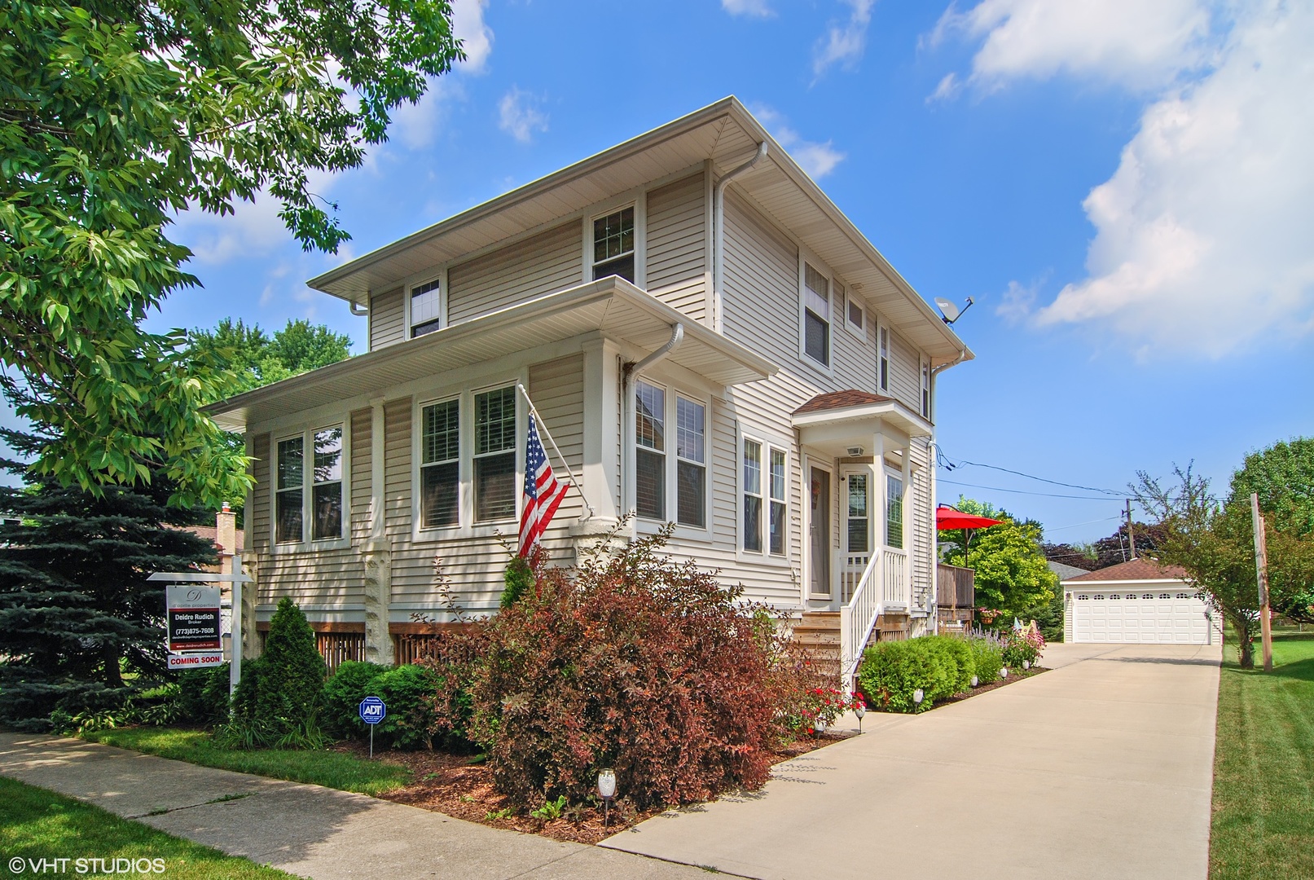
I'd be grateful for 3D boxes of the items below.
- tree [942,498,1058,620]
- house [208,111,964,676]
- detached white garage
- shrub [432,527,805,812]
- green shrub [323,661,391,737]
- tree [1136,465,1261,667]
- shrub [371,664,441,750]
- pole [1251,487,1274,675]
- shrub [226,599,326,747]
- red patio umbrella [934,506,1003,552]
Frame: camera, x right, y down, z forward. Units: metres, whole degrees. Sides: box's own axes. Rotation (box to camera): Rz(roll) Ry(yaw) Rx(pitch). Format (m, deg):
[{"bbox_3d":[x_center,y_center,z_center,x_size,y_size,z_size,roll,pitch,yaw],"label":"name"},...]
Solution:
[{"bbox_3d":[9.639,3.795,22.000,3.900,4.300,3.700,0,-11,0],"label":"tree"},{"bbox_3d":[0.154,0.686,13.500,7.800,6.900,11.000,-8,-13,35],"label":"house"},{"bbox_3d":[22.067,7.260,34.800,5.900,3.800,6.300,-8,-13,35],"label":"detached white garage"},{"bbox_3d":[-0.281,1.638,5.750,2.400,1.850,2.100,0,-11,0],"label":"shrub"},{"bbox_3d":[-3.178,2.736,8.150,0.850,0.780,0.800,0,-11,0],"label":"green shrub"},{"bbox_3d":[12.253,2.875,17.200,3.100,4.400,3.100,0,-11,0],"label":"tree"},{"bbox_3d":[-2.417,2.570,7.450,0.850,0.820,0.800,0,-11,0],"label":"shrub"},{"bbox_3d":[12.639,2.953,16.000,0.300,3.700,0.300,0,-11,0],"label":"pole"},{"bbox_3d":[-4.175,2.505,8.400,1.050,1.500,1.000,0,-11,0],"label":"shrub"},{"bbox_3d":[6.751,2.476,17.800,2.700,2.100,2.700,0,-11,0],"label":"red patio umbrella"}]

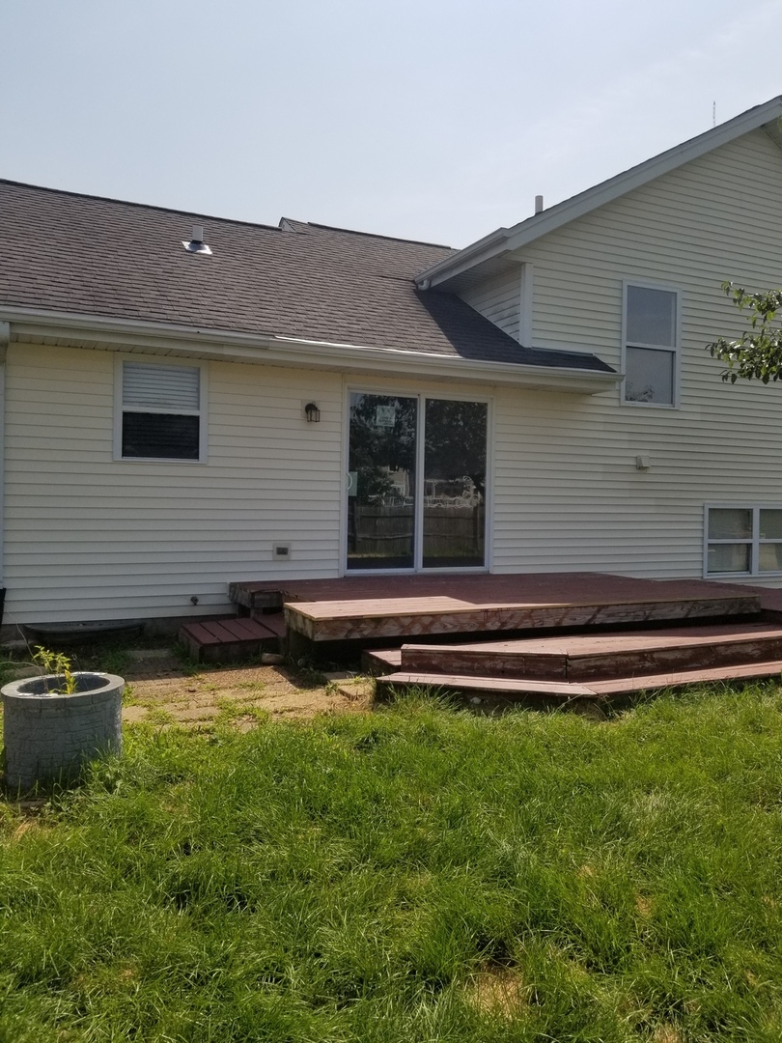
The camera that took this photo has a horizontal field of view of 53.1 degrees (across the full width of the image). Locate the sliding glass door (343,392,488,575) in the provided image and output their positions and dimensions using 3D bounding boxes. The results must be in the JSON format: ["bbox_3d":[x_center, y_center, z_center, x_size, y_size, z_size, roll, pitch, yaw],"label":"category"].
[{"bbox_3d":[0.323,-0.413,8.713,1.780,1.960,0.100,0,1,-24],"label":"sliding glass door"}]

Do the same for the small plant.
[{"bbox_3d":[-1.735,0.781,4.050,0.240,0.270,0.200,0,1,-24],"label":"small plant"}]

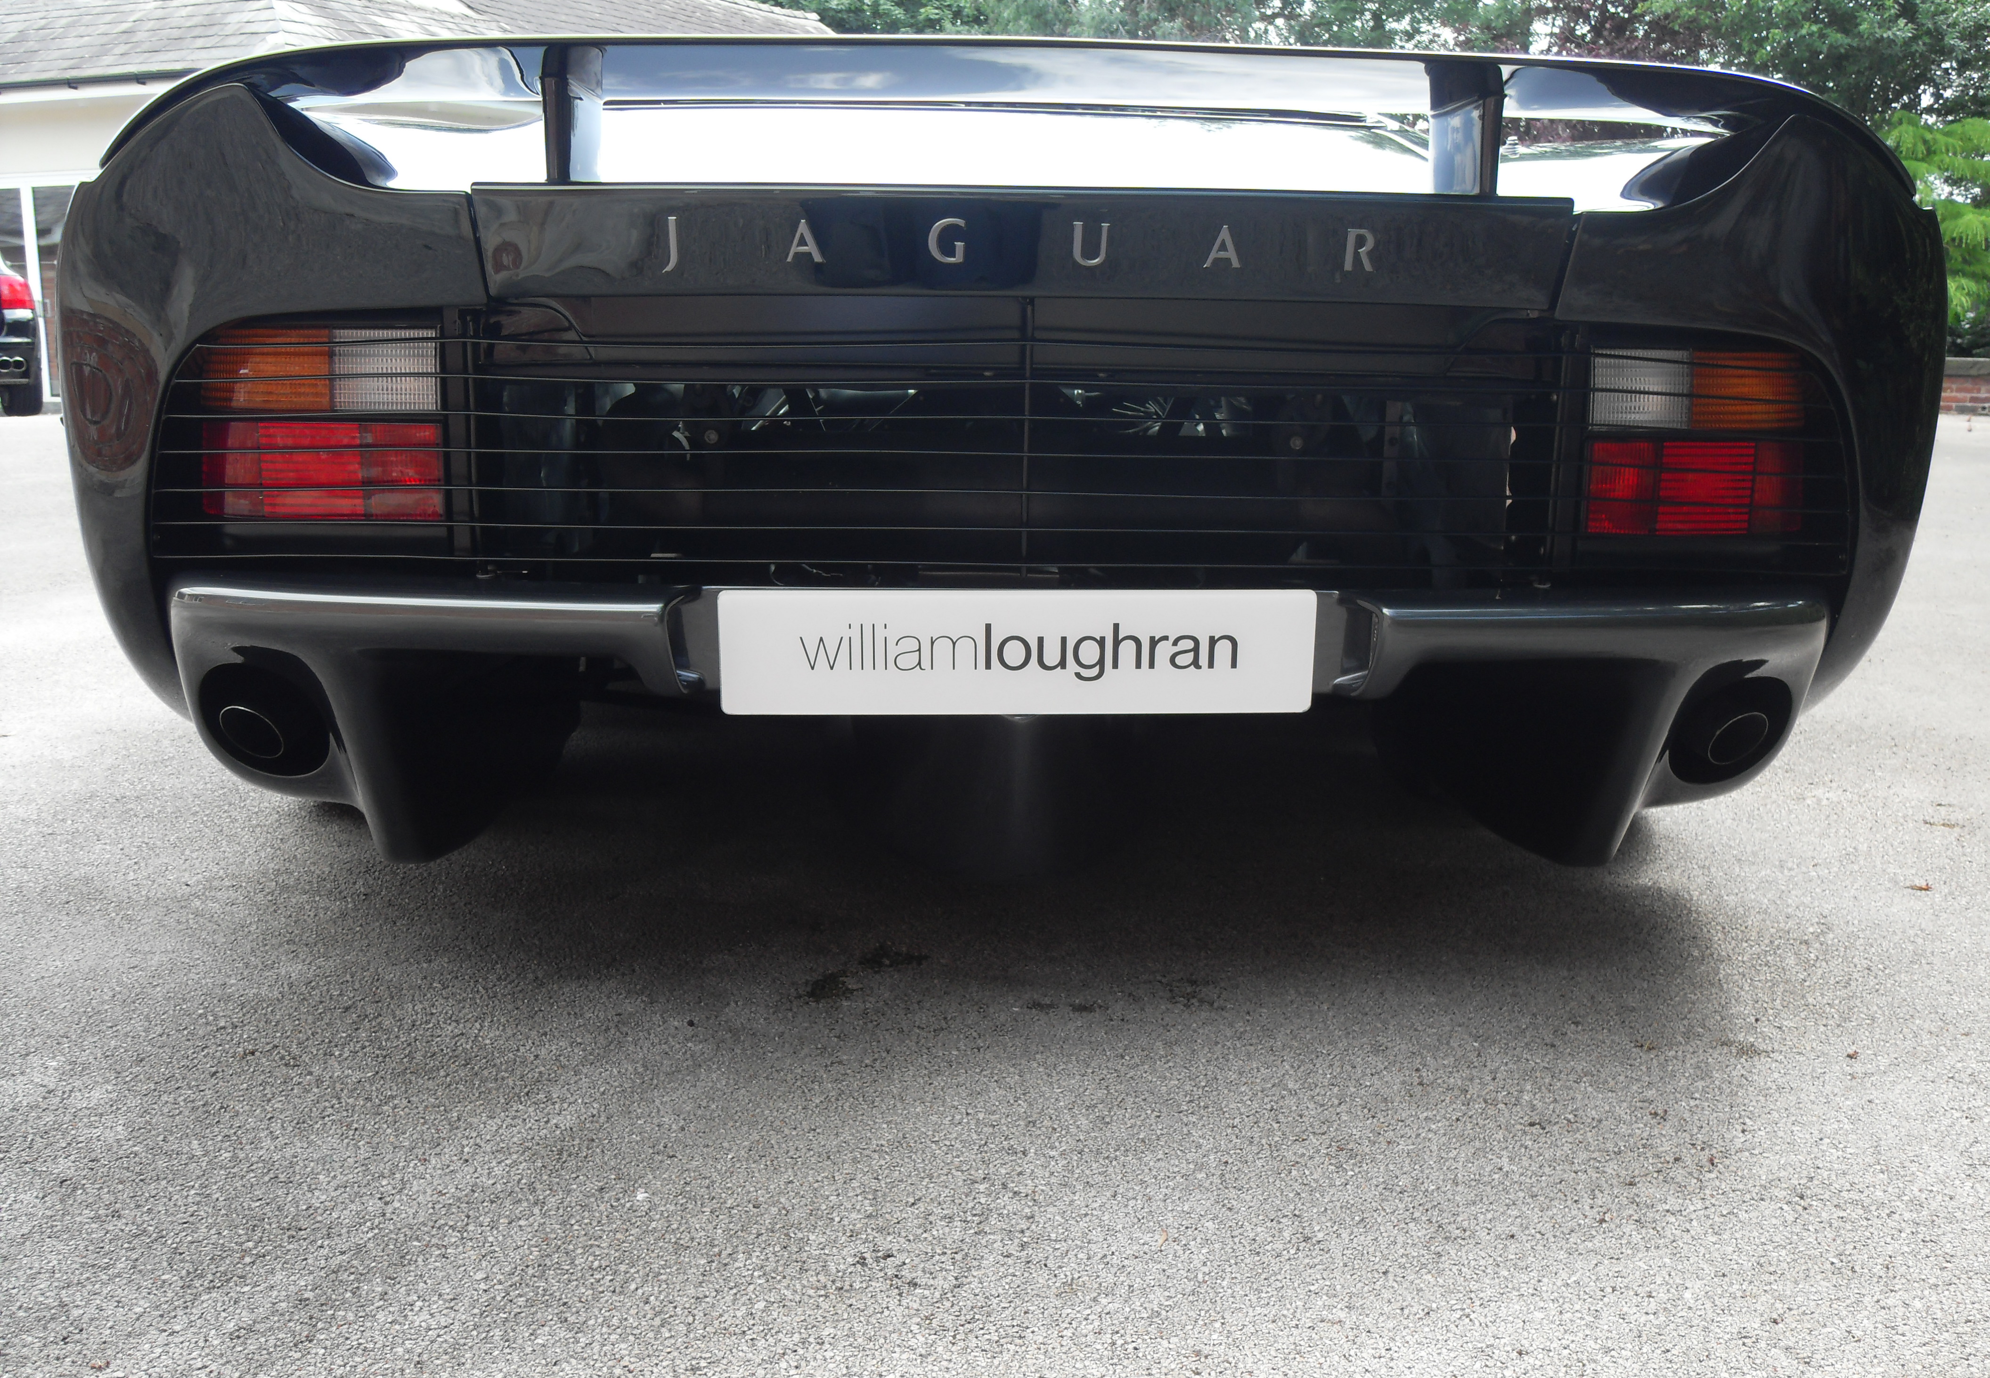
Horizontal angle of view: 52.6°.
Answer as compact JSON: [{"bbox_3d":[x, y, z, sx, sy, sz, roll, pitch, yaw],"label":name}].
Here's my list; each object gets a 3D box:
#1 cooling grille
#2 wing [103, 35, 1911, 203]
[{"bbox_3d":[0.023,-0.225,1.800,1.556,0.246,0.110,0,13,-3],"label":"cooling grille"},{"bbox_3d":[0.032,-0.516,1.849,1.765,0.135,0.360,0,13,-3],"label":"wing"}]

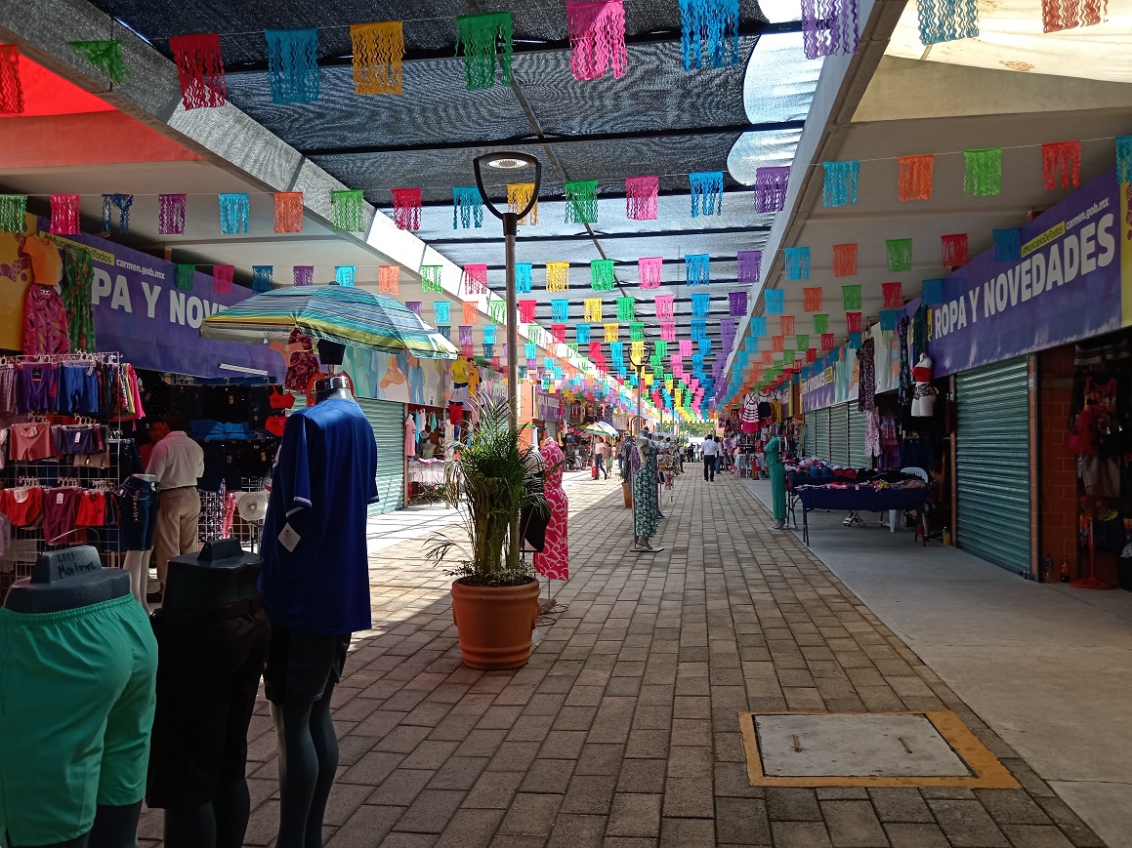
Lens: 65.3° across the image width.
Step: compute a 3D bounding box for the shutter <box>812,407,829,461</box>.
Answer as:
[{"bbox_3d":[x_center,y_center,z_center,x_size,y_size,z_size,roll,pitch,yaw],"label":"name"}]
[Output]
[{"bbox_3d":[7.434,0.727,25.600,0.120,2.420,2.800,0,-1,9],"label":"shutter"}]

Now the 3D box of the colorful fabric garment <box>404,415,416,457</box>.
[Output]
[{"bbox_3d":[-3.229,0.243,18.358,0.320,0.894,0.200,0,-1,-28],"label":"colorful fabric garment"}]

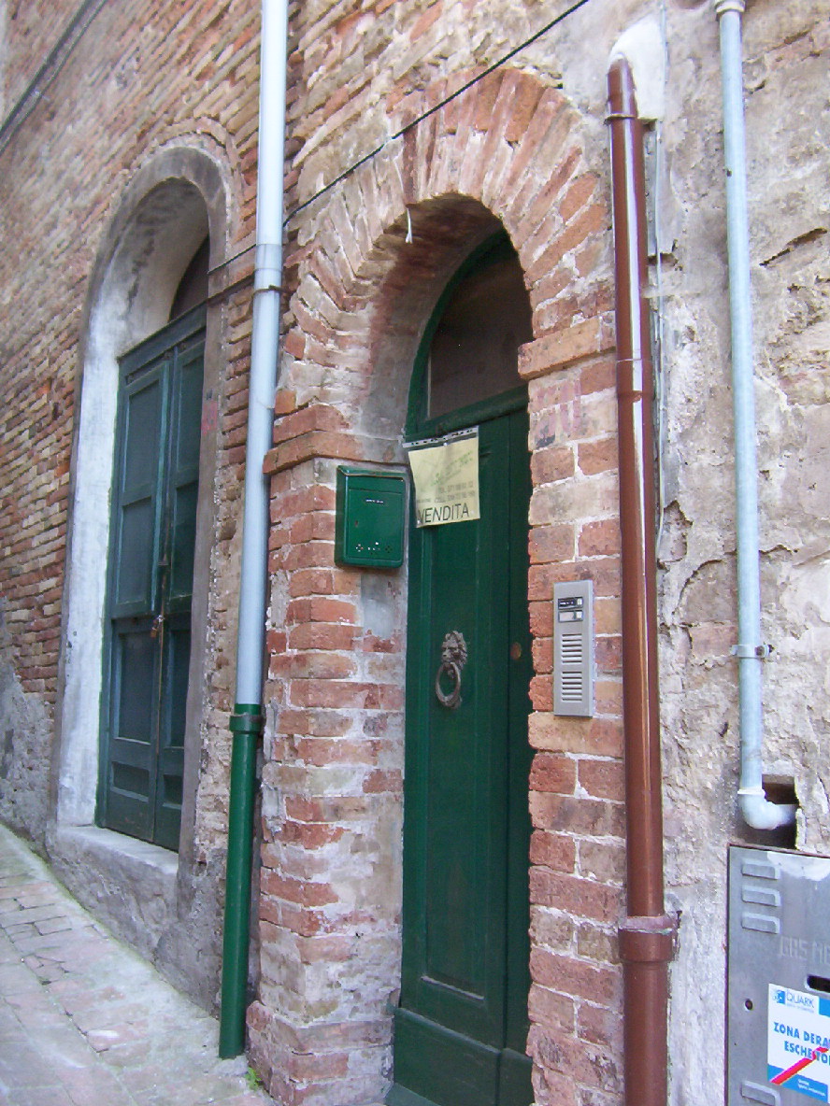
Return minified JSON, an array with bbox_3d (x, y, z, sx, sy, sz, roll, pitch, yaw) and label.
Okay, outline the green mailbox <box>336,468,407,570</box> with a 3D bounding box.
[{"bbox_3d":[-0.116,-0.097,3.018,0.165,0.260,0.075,4,-8,-24],"label":"green mailbox"}]

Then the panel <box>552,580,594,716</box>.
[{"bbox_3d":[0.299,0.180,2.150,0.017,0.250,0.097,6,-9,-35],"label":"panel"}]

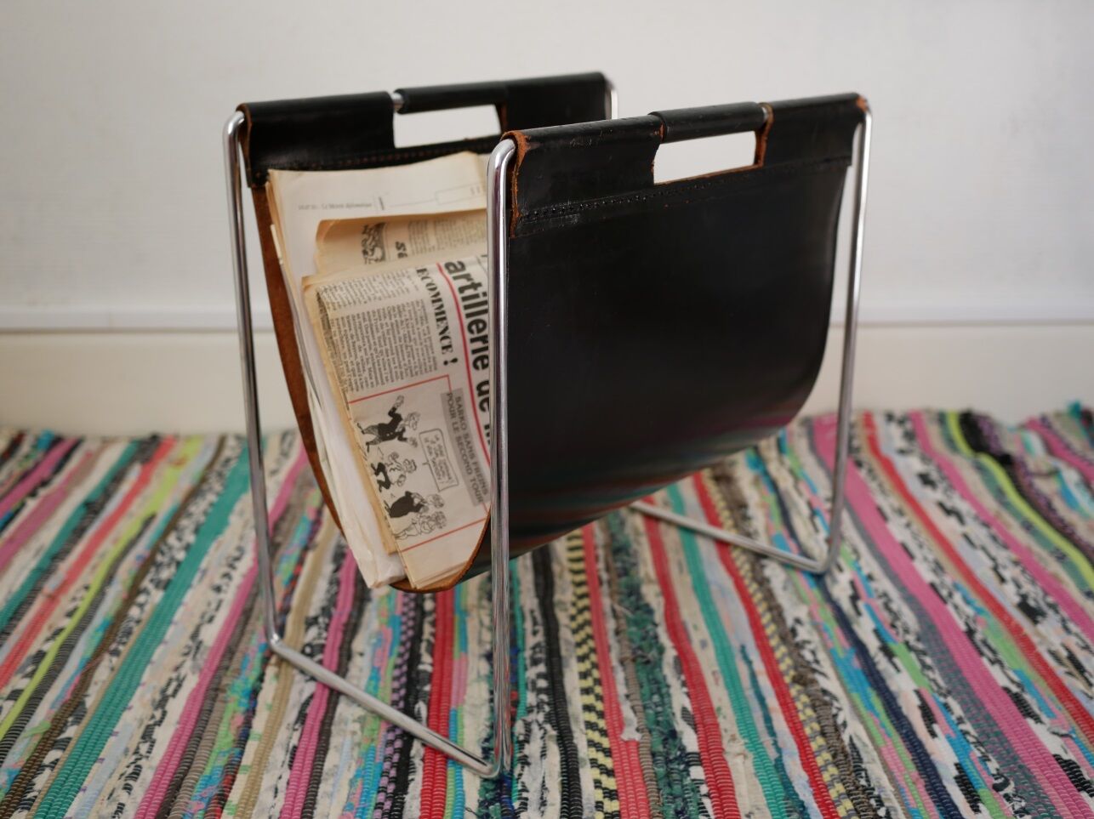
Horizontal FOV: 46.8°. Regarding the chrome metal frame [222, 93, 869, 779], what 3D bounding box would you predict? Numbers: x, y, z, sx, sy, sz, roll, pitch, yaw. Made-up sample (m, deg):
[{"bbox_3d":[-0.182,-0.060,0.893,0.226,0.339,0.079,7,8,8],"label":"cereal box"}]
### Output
[{"bbox_3d":[0.013,-0.024,0.794,0.215,0.334,0.337,17,25,40],"label":"chrome metal frame"}]

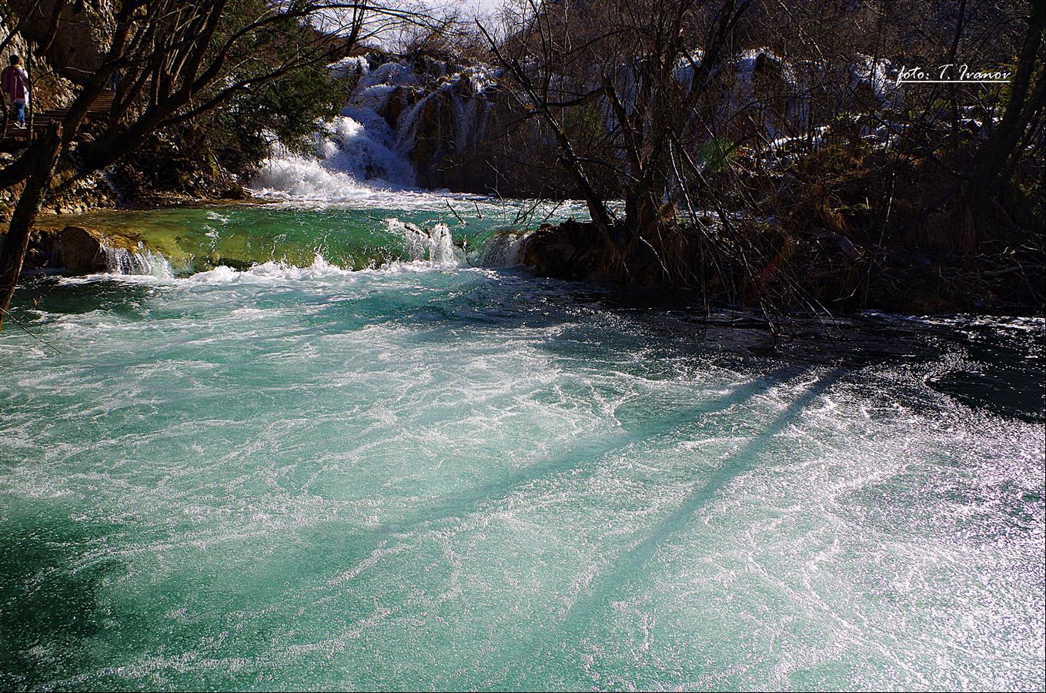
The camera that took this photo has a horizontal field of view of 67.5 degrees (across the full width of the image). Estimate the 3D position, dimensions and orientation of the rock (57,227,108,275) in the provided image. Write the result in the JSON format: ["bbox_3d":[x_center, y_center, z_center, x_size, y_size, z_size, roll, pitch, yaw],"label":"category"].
[{"bbox_3d":[-6.752,-1.459,12.000,0.720,0.720,0.620,-4,16,-14],"label":"rock"}]

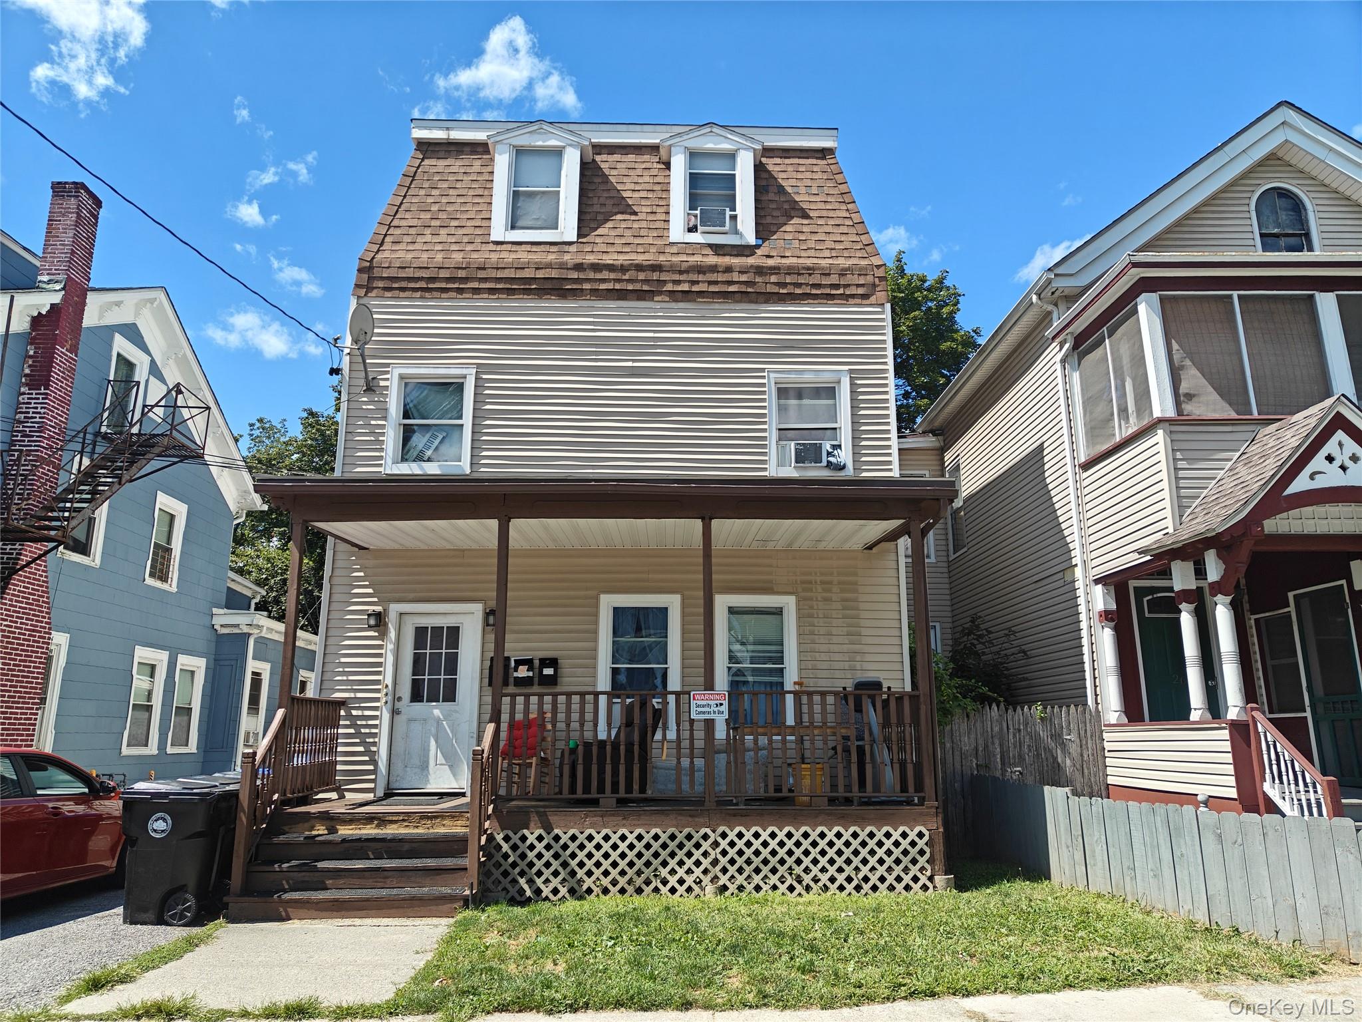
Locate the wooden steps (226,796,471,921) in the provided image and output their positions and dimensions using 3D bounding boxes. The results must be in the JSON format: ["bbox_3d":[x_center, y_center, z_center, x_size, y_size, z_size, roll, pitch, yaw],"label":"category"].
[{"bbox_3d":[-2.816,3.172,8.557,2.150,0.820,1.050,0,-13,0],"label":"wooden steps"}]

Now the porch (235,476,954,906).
[{"bbox_3d":[-0.748,1.776,9.955,6.900,4.120,2.280,0,-13,0],"label":"porch"}]

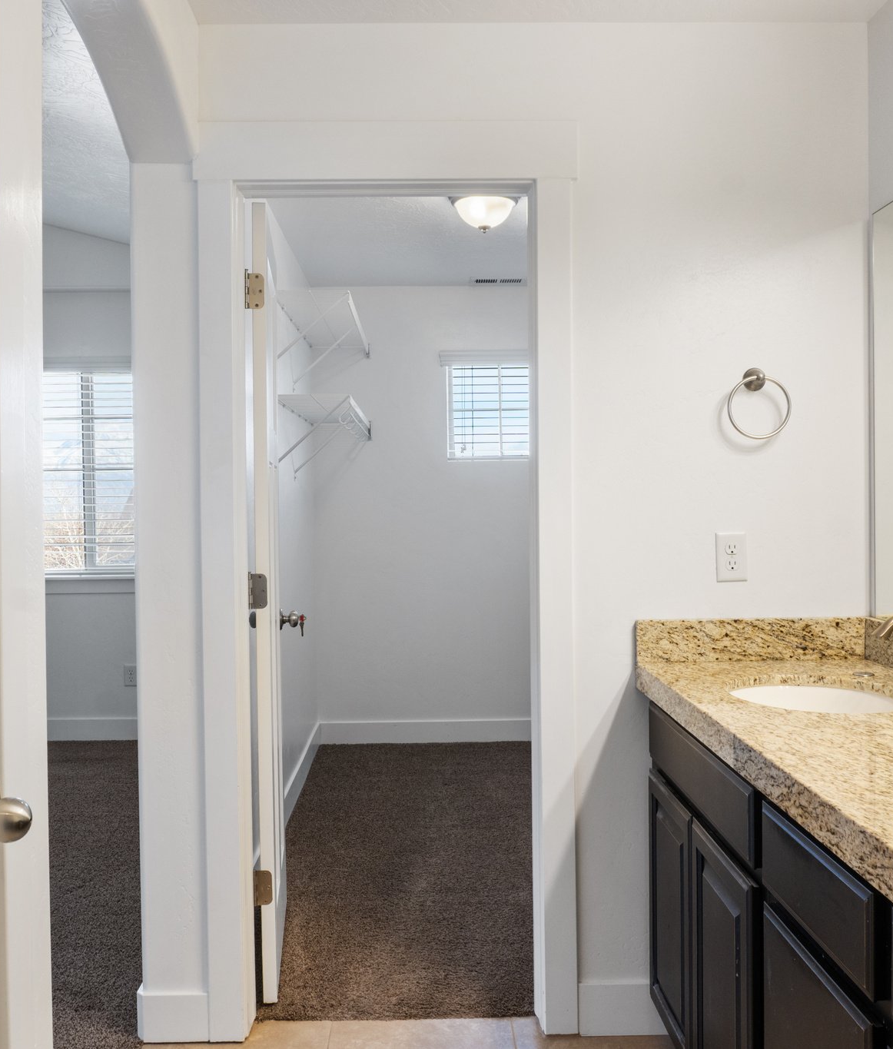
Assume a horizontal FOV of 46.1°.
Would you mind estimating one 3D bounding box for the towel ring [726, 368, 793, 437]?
[{"bbox_3d":[0.742,-0.288,2.503,0.152,0.174,0.063,-1,1,-1],"label":"towel ring"}]

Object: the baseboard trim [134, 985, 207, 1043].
[{"bbox_3d":[-0.659,1.189,2.538,0.170,0.123,0.024,-1,1,-1],"label":"baseboard trim"}]

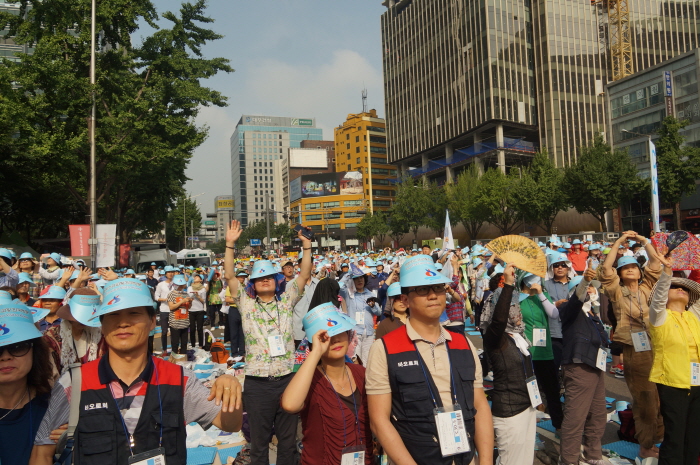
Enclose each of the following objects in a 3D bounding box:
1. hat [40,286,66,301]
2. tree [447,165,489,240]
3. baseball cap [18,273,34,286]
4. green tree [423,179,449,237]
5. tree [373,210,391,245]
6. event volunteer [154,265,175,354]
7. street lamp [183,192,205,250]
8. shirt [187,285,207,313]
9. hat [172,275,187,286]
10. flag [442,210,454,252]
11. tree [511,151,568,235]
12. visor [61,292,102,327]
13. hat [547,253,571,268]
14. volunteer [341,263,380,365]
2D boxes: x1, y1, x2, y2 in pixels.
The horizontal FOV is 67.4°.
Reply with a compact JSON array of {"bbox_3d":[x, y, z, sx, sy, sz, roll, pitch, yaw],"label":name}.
[{"bbox_3d":[-2.205,0.450,3.900,0.190,0.095,0.200,-2,-2,-6],"label":"hat"},{"bbox_3d":[12.324,-1.714,55.000,4.500,10.500,4.500,-3,-2,0],"label":"tree"},{"bbox_3d":[-4.318,0.627,7.000,0.270,0.160,0.220,-1,-3,34],"label":"baseball cap"},{"bbox_3d":[10.227,-1.069,62.000,4.200,10.000,4.200,-3,-2,0],"label":"green tree"},{"bbox_3d":[6.205,0.738,106.178,4.800,10.400,4.800,-1,-3,-21],"label":"tree"},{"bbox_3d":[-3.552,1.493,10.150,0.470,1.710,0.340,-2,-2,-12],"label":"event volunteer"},{"bbox_3d":[-19.571,0.307,66.000,2.500,10.300,0.350,-2,-3,-15],"label":"street lamp"},{"bbox_3d":[-3.170,1.372,10.900,0.450,0.580,0.270,-2,-3,-6],"label":"shirt"},{"bbox_3d":[-3.226,0.911,9.950,0.250,0.150,0.260,-2,15,-14],"label":"hat"},{"bbox_3d":[2.616,0.013,14.000,0.420,1.250,0.250,-3,-3,6],"label":"flag"},{"bbox_3d":[22.065,-3.348,62.242,7.000,13.100,7.000,-1,-3,-21],"label":"tree"},{"bbox_3d":[-1.387,0.412,2.750,0.185,0.145,0.190,7,2,25],"label":"visor"},{"bbox_3d":[2.008,0.270,5.080,0.230,0.150,0.270,-3,-3,17],"label":"hat"},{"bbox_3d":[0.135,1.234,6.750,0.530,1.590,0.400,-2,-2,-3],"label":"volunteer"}]

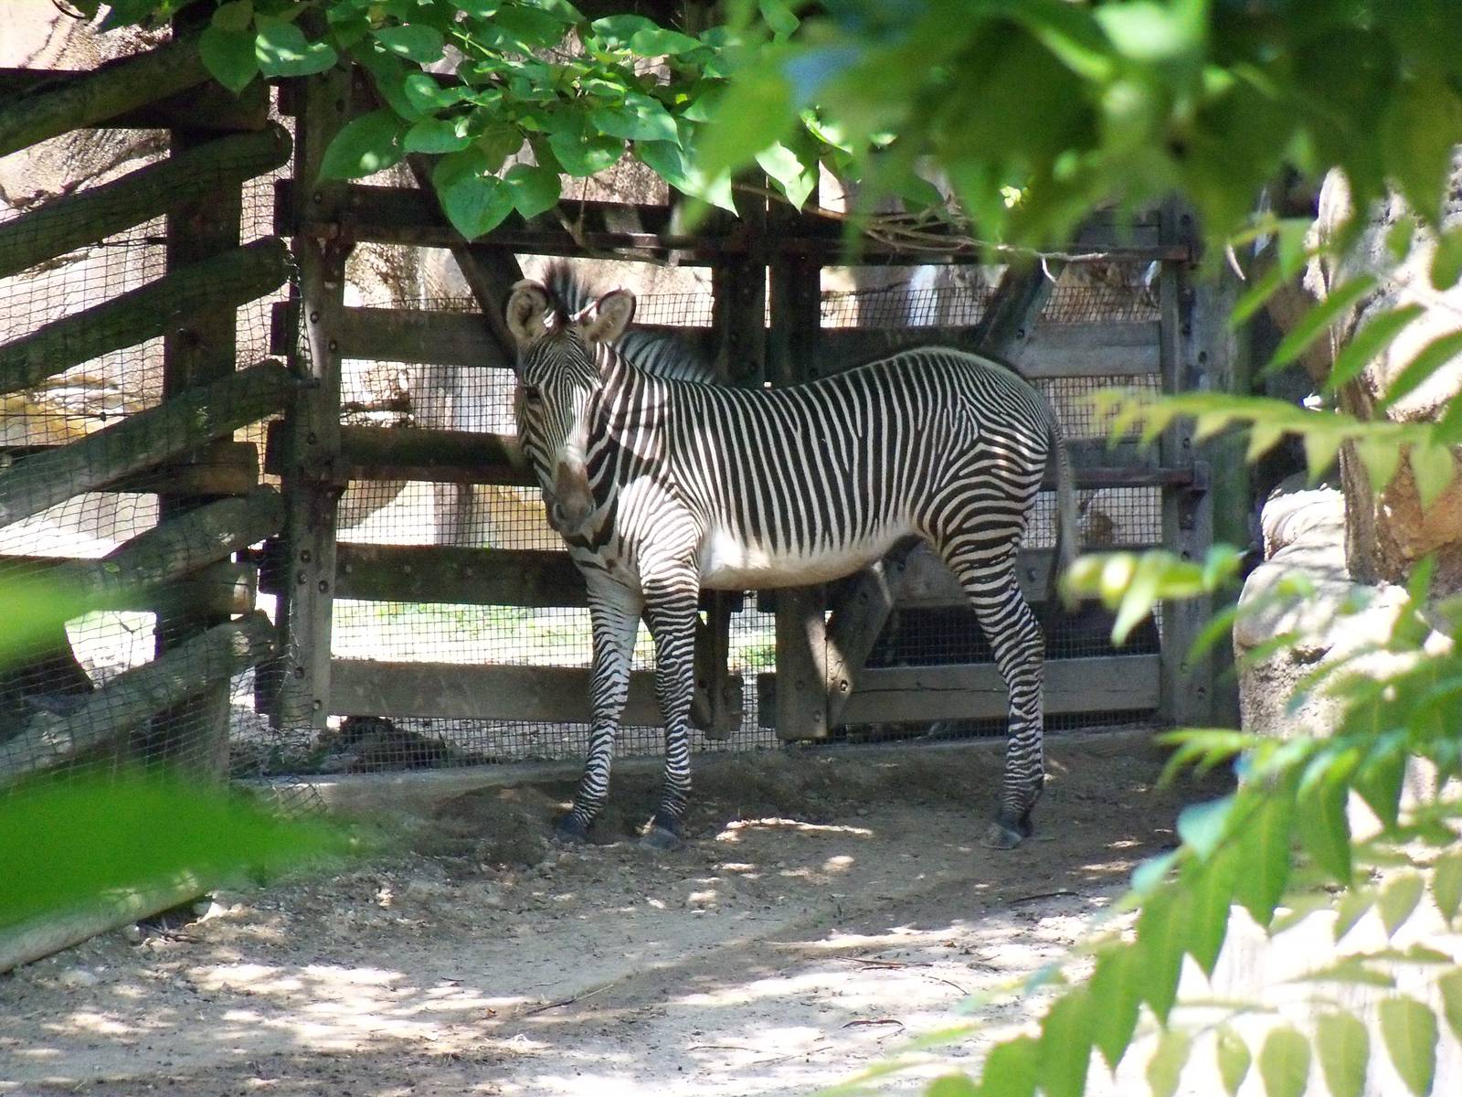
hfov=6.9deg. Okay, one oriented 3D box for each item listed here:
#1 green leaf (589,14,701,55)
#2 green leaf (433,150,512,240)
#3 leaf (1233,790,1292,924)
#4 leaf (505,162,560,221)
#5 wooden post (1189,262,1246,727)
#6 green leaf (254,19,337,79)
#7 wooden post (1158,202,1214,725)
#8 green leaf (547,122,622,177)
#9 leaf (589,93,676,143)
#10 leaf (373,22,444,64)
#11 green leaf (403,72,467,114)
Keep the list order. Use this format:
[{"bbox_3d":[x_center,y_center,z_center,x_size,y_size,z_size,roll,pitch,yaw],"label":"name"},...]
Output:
[{"bbox_3d":[-0.170,-1.020,24.000,0.220,0.070,0.100,0,7,0],"label":"green leaf"},{"bbox_3d":[-0.620,-0.843,29.000,0.195,0.214,0.070,0,4,-6],"label":"green leaf"},{"bbox_3d":[0.463,0.270,10.500,0.053,0.118,0.030,0,4,-6],"label":"leaf"},{"bbox_3d":[-0.483,-0.860,29.100,0.149,0.138,0.060,0,4,-6],"label":"leaf"},{"bbox_3d":[1.319,-0.184,32.700,0.140,1.361,0.140,-3,5,-37],"label":"wooden post"},{"bbox_3d":[-0.865,-0.994,24.000,0.166,0.111,0.080,0,7,0],"label":"green leaf"},{"bbox_3d":[1.213,-0.266,32.200,0.135,1.474,0.090,-4,8,-32],"label":"wooden post"},{"bbox_3d":[-0.350,-0.963,29.050,0.181,0.143,0.090,0,4,-6],"label":"green leaf"},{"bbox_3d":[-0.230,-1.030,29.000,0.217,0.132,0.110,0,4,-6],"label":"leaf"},{"bbox_3d":[-0.641,-1.002,24.000,0.145,0.071,0.090,0,7,0],"label":"leaf"},{"bbox_3d":[-0.589,-0.903,24.000,0.127,0.074,0.080,0,7,0],"label":"green leaf"}]

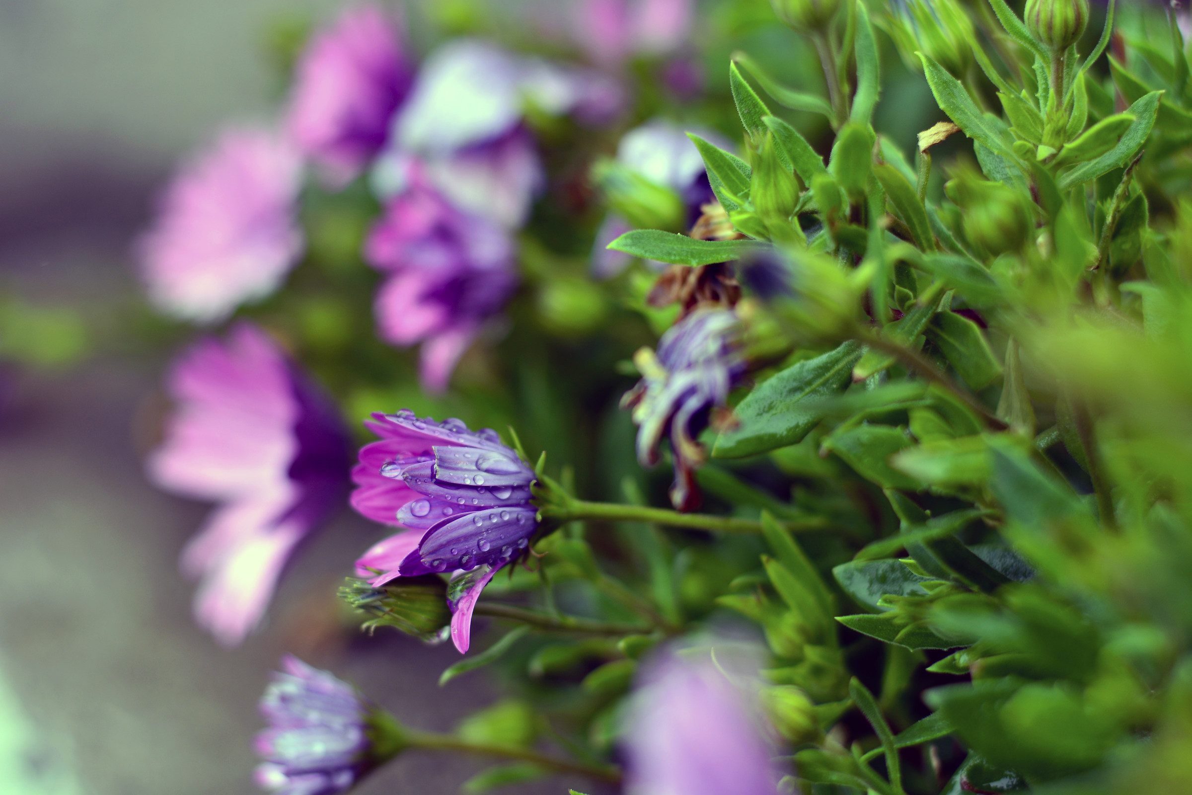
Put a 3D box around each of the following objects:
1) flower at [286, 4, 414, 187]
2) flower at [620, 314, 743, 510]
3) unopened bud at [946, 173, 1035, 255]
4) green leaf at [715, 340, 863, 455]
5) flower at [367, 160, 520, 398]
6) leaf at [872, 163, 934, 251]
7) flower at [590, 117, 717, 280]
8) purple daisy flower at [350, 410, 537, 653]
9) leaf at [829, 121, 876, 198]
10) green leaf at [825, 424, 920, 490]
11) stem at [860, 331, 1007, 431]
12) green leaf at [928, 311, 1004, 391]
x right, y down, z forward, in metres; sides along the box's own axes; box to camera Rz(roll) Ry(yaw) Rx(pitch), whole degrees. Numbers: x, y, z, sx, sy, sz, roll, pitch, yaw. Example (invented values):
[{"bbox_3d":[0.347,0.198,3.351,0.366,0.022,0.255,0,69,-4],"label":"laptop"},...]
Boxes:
[{"bbox_3d":[-0.057,-0.069,0.570,0.026,0.040,0.038,-5,16,-18],"label":"flower"},{"bbox_3d":[0.015,0.002,0.412,0.019,0.031,0.020,-7,19,-20],"label":"flower"},{"bbox_3d":[0.060,-0.028,0.380,0.013,0.013,0.013,-29,24,0],"label":"unopened bud"},{"bbox_3d":[0.033,0.000,0.430,0.031,0.004,0.012,-36,46,-6],"label":"green leaf"},{"bbox_3d":[-0.029,-0.022,0.455,0.023,0.038,0.034,-9,20,-26],"label":"flower"},{"bbox_3d":[0.050,-0.031,0.402,0.005,0.017,0.005,-36,14,0],"label":"leaf"},{"bbox_3d":[0.013,-0.040,0.500,0.025,0.034,0.034,-6,16,-22],"label":"flower"},{"bbox_3d":[-0.026,0.022,0.420,0.032,0.040,0.034,-2,15,-6],"label":"purple daisy flower"},{"bbox_3d":[0.041,-0.038,0.395,0.007,0.012,0.005,0,18,0],"label":"leaf"},{"bbox_3d":[0.045,0.010,0.406,0.017,0.009,0.007,8,25,-23],"label":"green leaf"},{"bbox_3d":[0.053,-0.002,0.390,0.031,0.004,0.004,31,0,-29],"label":"stem"},{"bbox_3d":[0.062,-0.008,0.415,0.009,0.015,0.005,-43,14,0],"label":"green leaf"}]

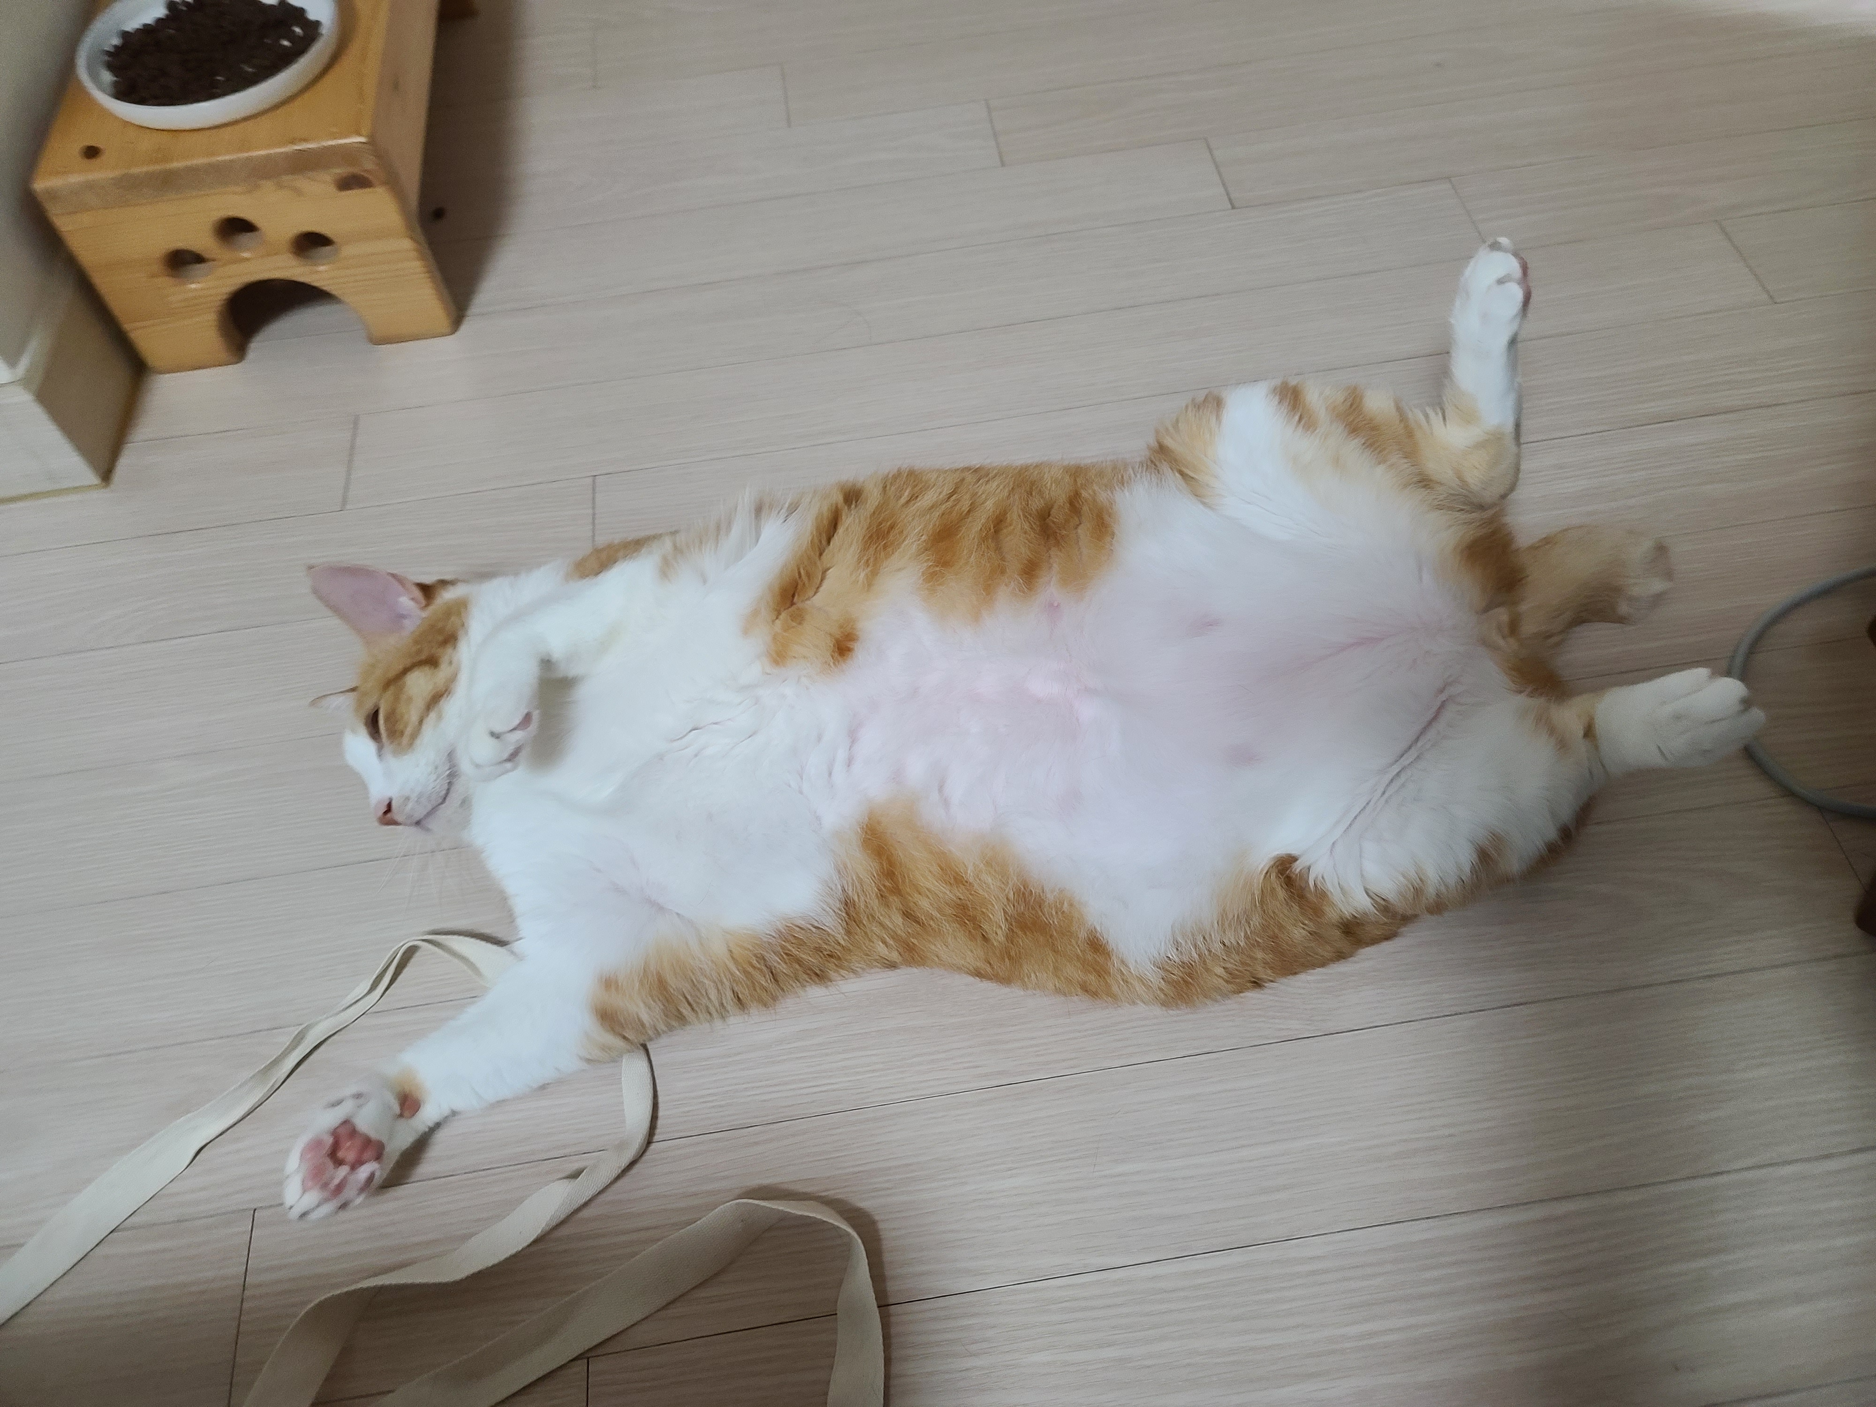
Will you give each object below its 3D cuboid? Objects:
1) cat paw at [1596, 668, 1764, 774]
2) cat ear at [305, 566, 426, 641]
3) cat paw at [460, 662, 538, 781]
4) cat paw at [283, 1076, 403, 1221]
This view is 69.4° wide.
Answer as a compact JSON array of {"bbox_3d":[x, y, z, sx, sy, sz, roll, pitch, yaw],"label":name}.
[{"bbox_3d":[0.323,0.008,0.590,0.064,0.032,0.039,-9,78,-7],"label":"cat paw"},{"bbox_3d":[-0.275,-0.048,0.653,0.051,0.020,0.036,32,81,-6],"label":"cat ear"},{"bbox_3d":[-0.182,0.007,0.562,0.029,0.034,0.046,-2,82,-39],"label":"cat paw"},{"bbox_3d":[-0.236,0.176,0.537,0.038,0.028,0.052,30,99,-5],"label":"cat paw"}]

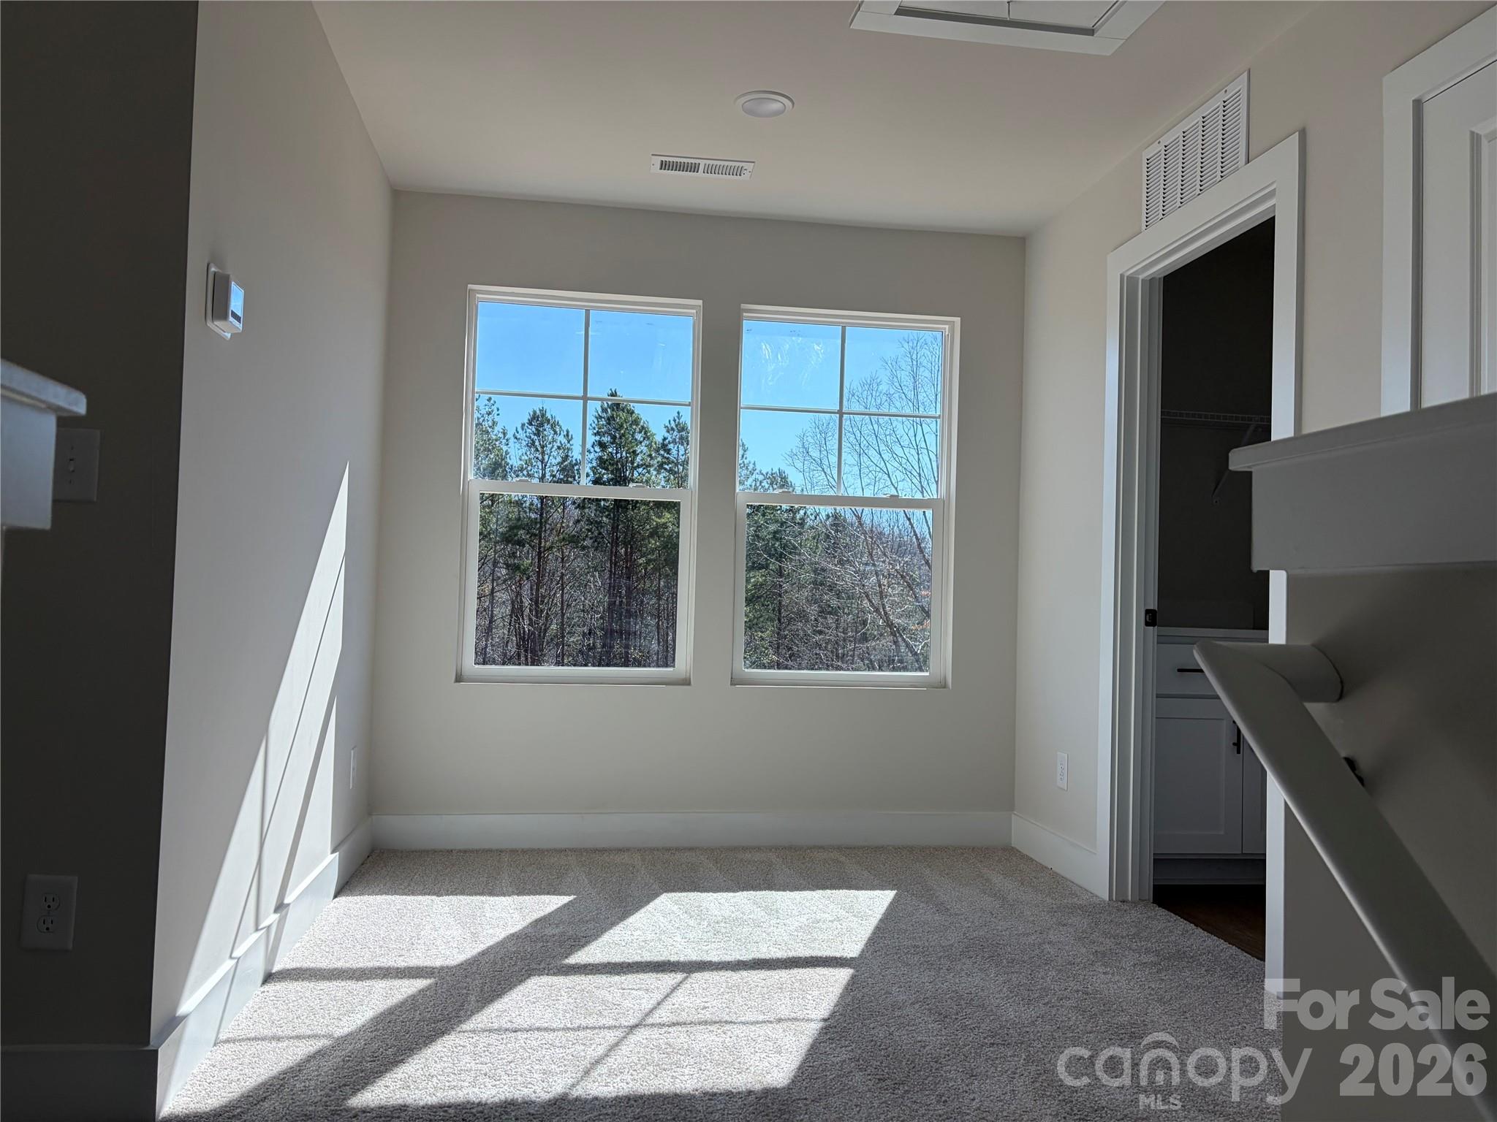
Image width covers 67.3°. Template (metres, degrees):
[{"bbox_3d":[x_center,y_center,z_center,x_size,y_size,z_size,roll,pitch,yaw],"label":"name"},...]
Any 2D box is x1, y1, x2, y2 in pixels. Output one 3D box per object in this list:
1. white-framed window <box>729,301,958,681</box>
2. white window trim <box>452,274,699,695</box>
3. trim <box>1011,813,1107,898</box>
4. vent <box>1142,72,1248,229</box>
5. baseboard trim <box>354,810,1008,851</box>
[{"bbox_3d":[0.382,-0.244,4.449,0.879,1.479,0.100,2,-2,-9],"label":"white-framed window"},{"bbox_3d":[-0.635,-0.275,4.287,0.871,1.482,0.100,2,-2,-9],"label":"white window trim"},{"bbox_3d":[1.106,1.046,4.066,0.016,0.134,0.790,2,-2,-9],"label":"trim"},{"bbox_3d":[1.299,-1.175,3.288,0.015,0.266,0.560,2,-2,-9],"label":"vent"},{"bbox_3d":[-0.167,1.022,4.270,2.450,0.134,0.016,2,-2,-9],"label":"baseboard trim"}]

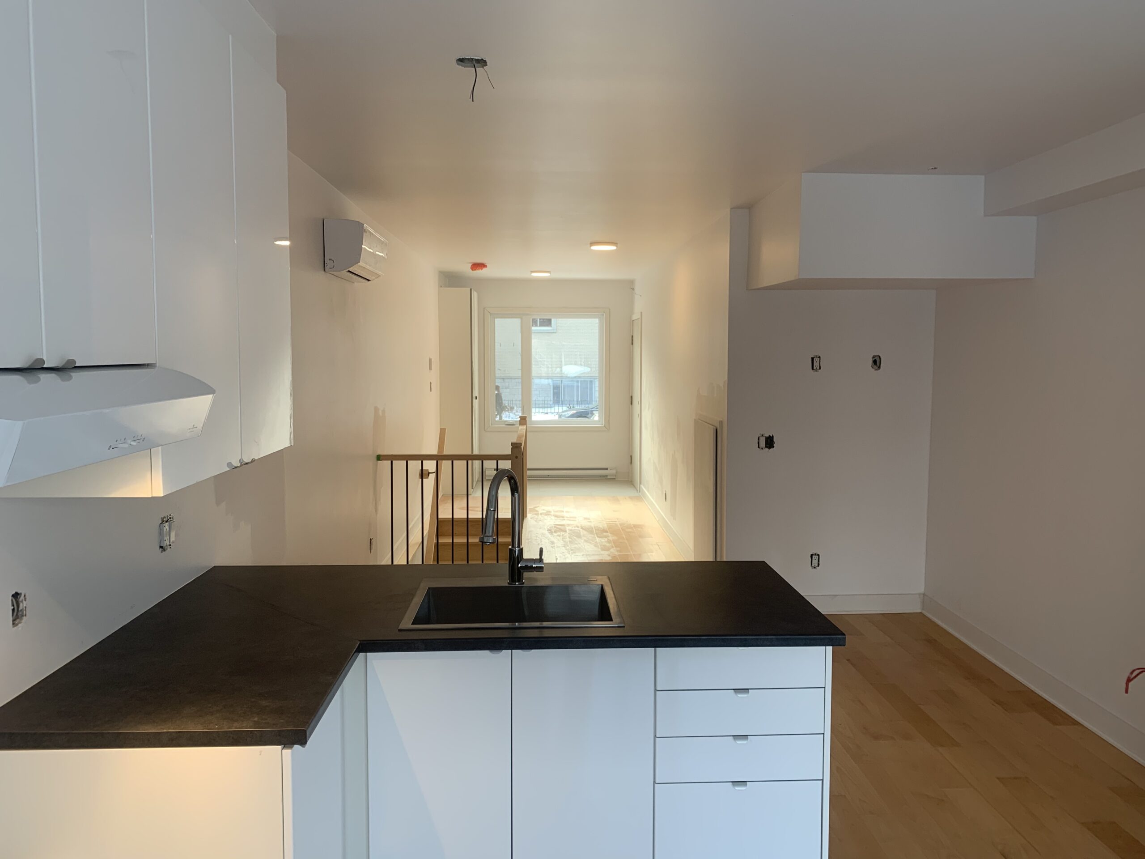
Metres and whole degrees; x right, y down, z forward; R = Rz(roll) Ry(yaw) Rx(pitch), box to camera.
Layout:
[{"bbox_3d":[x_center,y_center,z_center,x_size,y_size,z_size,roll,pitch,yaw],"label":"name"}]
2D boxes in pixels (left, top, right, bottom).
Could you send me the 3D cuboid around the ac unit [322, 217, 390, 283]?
[{"bbox_3d":[-1.195,-0.982,4.795,0.205,0.280,0.725,0,5,-2],"label":"ac unit"}]

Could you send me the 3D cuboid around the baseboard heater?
[{"bbox_3d":[-0.264,0.560,10.803,1.643,0.155,0.070,0,5,-2],"label":"baseboard heater"}]

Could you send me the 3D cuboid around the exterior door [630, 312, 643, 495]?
[{"bbox_3d":[0.766,-0.325,10.253,0.080,2.060,0.930,0,5,-2],"label":"exterior door"}]

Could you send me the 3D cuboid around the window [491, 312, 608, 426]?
[{"bbox_3d":[-0.312,-0.748,10.743,1.449,1.427,0.100,0,5,-2],"label":"window"}]

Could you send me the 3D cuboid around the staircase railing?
[{"bbox_3d":[-0.887,0.489,7.228,0.980,1.006,2.600,0,5,-2],"label":"staircase railing"}]

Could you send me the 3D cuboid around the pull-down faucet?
[{"bbox_3d":[-0.185,0.312,2.657,0.117,0.385,0.266,2,6,21],"label":"pull-down faucet"}]

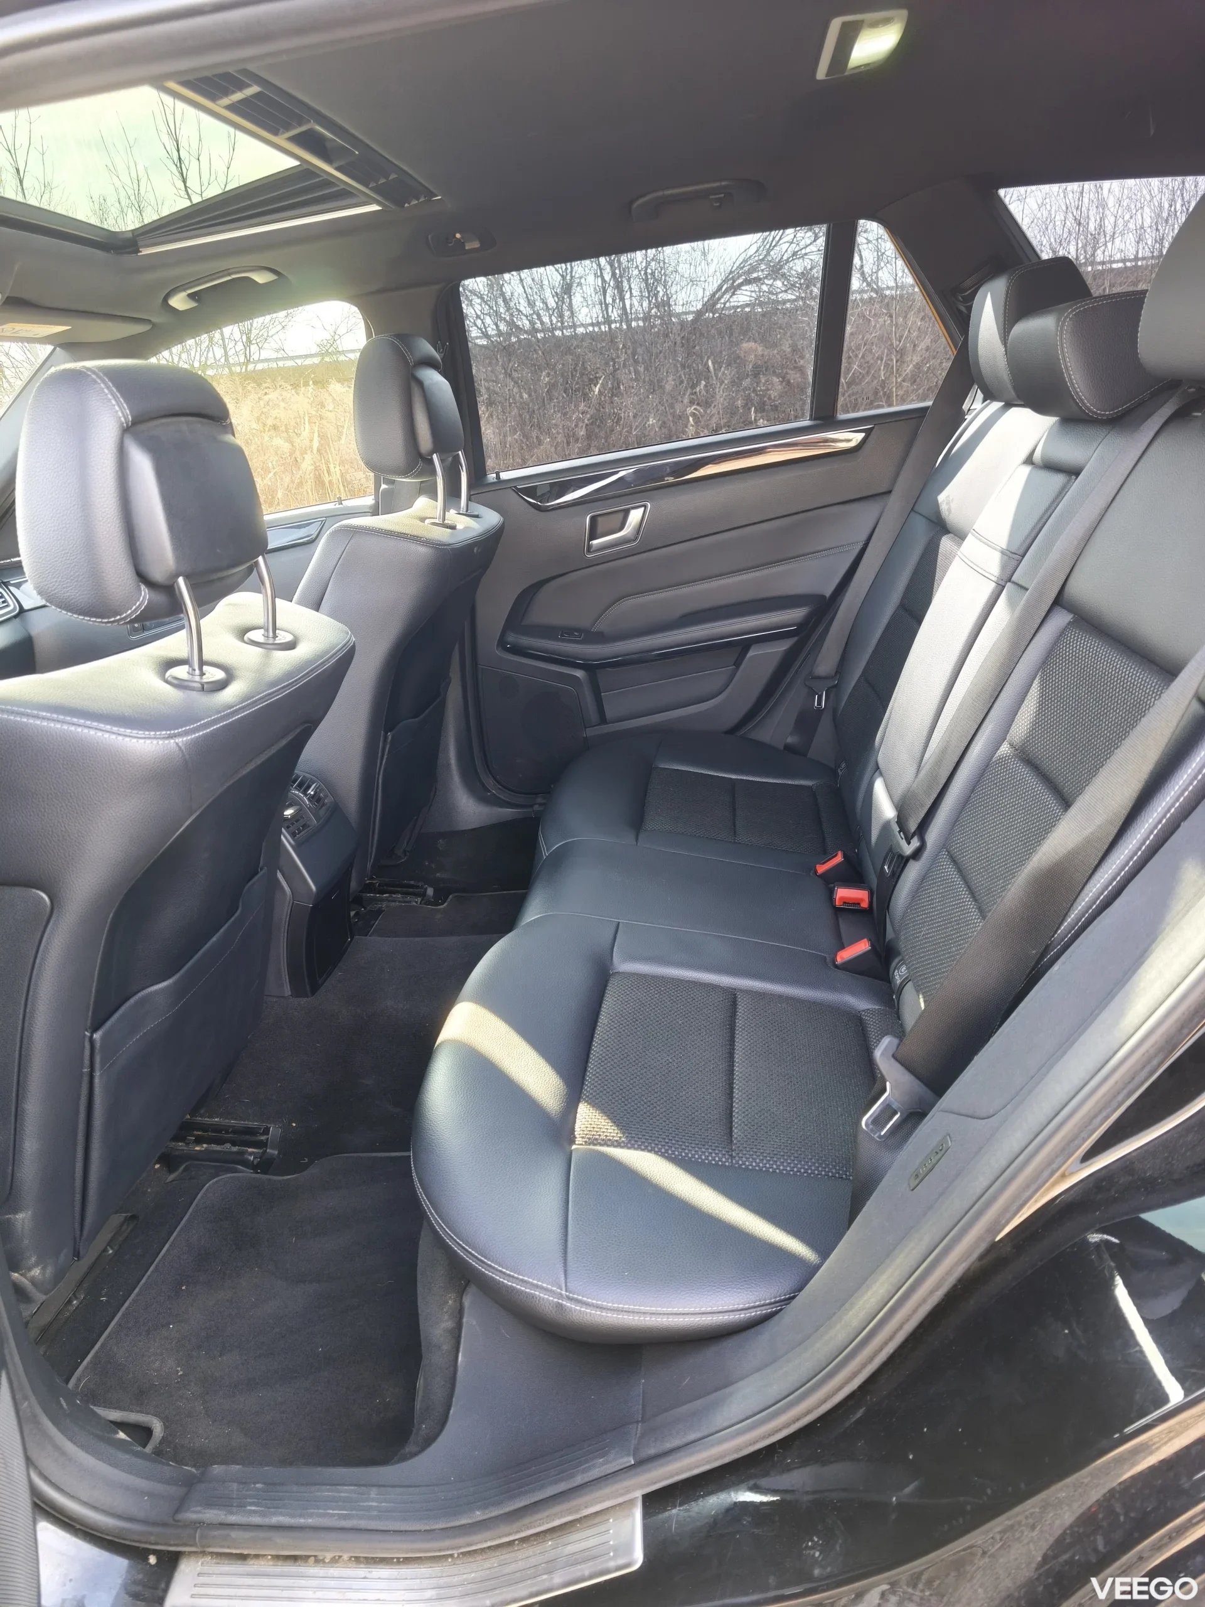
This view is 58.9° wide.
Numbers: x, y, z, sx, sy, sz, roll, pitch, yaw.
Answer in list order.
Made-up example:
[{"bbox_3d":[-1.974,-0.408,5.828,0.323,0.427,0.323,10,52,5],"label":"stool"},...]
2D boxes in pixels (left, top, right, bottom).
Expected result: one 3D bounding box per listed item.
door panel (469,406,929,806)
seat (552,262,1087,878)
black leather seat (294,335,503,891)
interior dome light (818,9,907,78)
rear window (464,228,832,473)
[{"bbox_3d":[0.178,-0.341,2.018,0.920,0.700,0.130,-3,20,8],"label":"door panel"},{"bbox_3d":[0.288,-0.318,1.658,0.840,0.850,0.540,-3,20,8],"label":"seat"},{"bbox_3d":[-0.592,-0.243,1.770,0.850,0.920,0.530,-3,20,8],"label":"black leather seat"},{"bbox_3d":[0.262,-0.761,1.067,0.080,0.025,0.160,-3,20,8],"label":"interior dome light"},{"bbox_3d":[0.078,-0.769,1.857,0.610,0.360,0.025,-3,37,8],"label":"rear window"}]

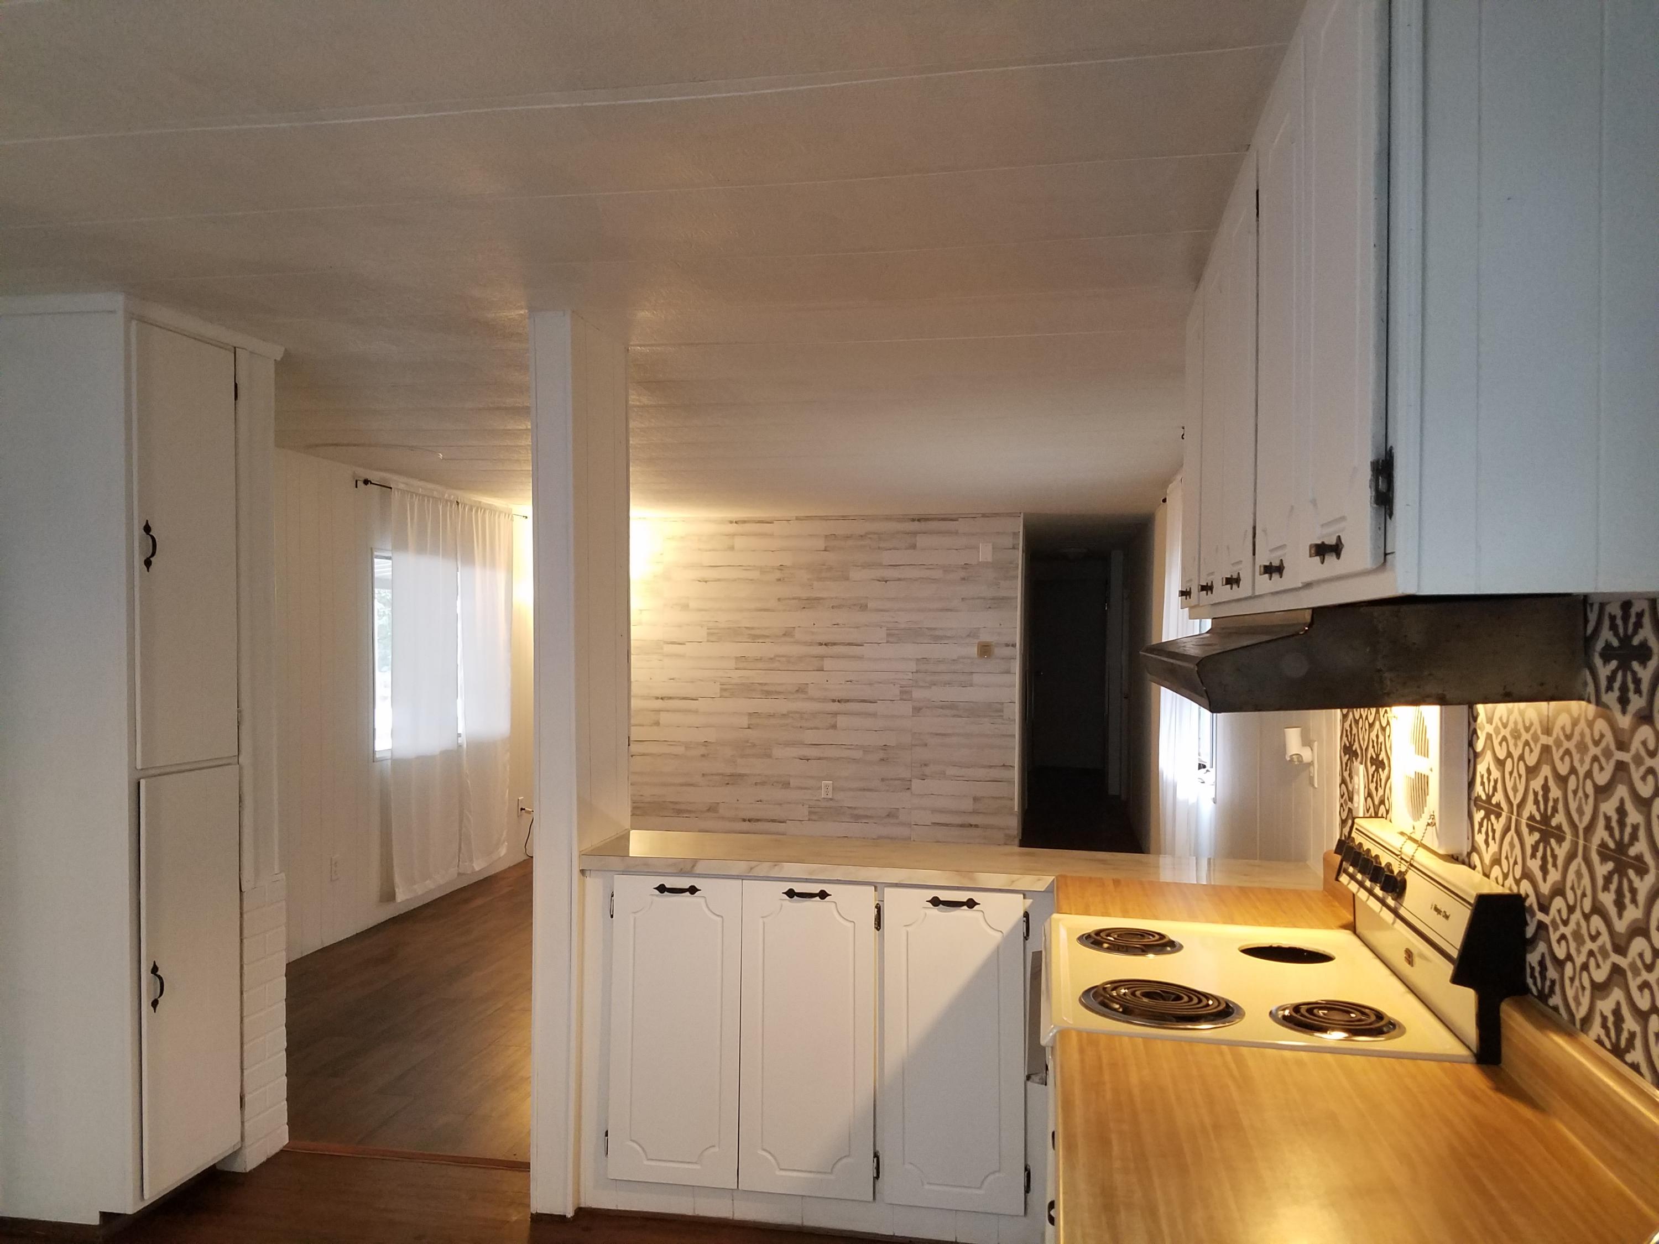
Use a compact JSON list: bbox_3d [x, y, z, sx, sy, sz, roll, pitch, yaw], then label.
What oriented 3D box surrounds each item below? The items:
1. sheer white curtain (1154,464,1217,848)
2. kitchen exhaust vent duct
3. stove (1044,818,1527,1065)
[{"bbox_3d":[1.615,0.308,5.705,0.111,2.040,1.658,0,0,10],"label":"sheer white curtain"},{"bbox_3d":[0.810,0.049,2.131,0.472,0.143,1.085,0,0,10],"label":"kitchen exhaust vent duct"},{"bbox_3d":[0.712,0.953,2.209,0.688,1.131,0.764,0,0,10],"label":"stove"}]

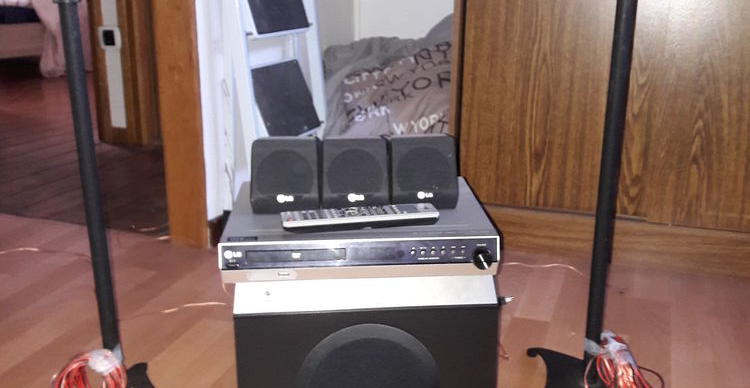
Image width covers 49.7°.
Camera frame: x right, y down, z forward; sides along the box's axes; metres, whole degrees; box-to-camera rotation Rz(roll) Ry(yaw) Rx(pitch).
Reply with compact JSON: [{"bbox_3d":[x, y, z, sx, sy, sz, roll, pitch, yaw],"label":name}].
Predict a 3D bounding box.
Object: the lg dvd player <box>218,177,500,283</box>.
[{"bbox_3d":[-0.026,0.048,1.183,0.362,0.060,0.292,-1,17,-3],"label":"lg dvd player"}]

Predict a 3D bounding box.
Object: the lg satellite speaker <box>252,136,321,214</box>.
[{"bbox_3d":[-0.129,-0.035,1.179,0.098,0.101,0.083,-1,17,-2],"label":"lg satellite speaker"}]

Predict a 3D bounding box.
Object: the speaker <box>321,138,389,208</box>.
[{"bbox_3d":[-0.029,-0.037,1.186,0.098,0.101,0.083,-1,17,-2],"label":"speaker"}]

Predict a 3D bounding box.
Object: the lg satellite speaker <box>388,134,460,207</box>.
[{"bbox_3d":[0.069,-0.038,1.186,0.098,0.101,0.083,-1,17,-2],"label":"lg satellite speaker"}]

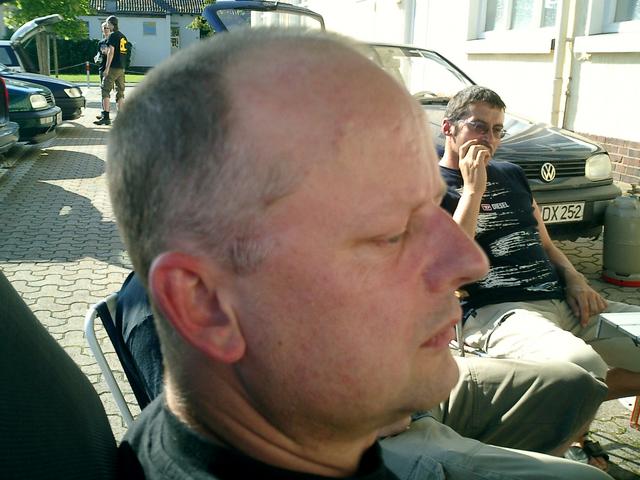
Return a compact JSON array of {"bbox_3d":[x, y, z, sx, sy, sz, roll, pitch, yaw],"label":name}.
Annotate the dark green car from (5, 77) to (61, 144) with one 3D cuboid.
[{"bbox_3d":[-5.265,-1.738,8.019,4.020,1.420,1.700,-3,16,-13],"label":"dark green car"}]

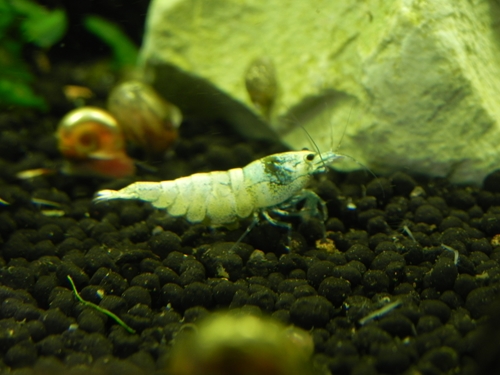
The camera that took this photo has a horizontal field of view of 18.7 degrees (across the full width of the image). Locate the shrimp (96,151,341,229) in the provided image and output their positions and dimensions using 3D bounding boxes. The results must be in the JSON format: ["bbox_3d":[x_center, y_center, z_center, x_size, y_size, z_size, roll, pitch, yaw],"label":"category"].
[{"bbox_3d":[-0.003,0.000,0.160,0.026,0.007,0.005,-7,18,-8],"label":"shrimp"}]

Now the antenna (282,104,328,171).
[{"bbox_3d":[0.006,-0.005,0.160,0.004,0.006,0.002,-3,17,-9],"label":"antenna"}]

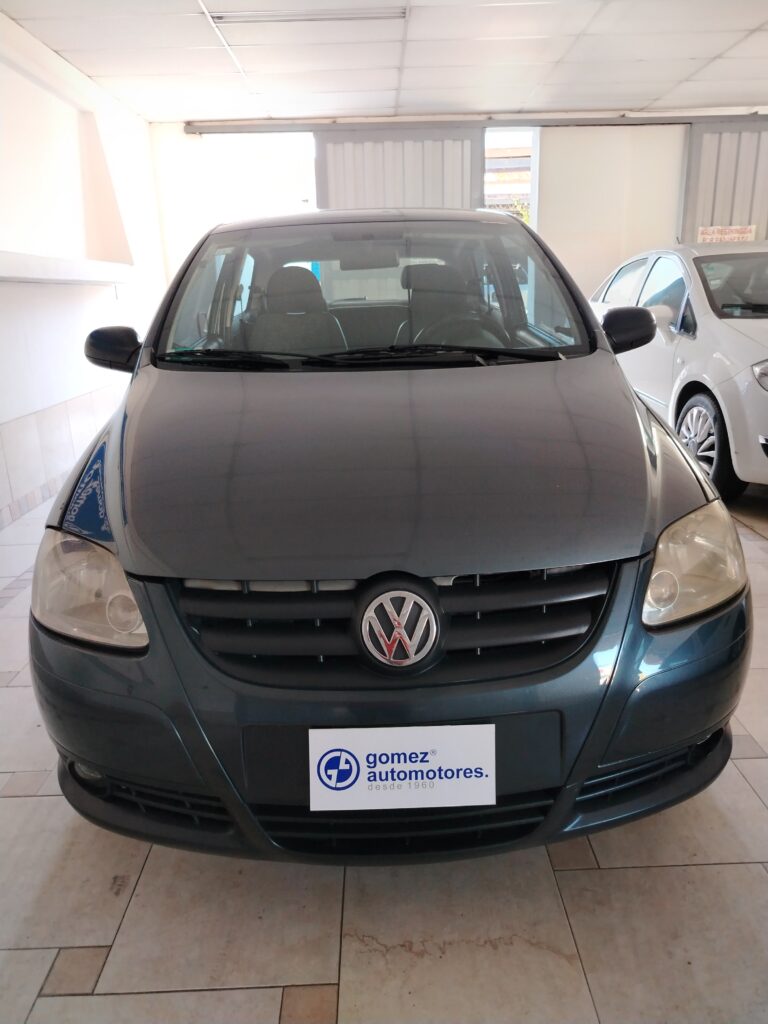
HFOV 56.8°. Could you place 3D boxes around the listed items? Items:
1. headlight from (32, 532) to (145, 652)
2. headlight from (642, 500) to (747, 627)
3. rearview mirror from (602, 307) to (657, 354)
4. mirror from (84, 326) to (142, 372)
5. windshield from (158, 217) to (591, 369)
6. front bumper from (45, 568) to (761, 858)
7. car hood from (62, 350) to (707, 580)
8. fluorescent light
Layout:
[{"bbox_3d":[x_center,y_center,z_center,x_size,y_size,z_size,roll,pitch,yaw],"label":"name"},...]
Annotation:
[{"bbox_3d":[-0.569,0.138,1.372,0.310,0.190,0.250,2,17,13],"label":"headlight"},{"bbox_3d":[0.610,0.091,1.401,0.310,0.190,0.250,-7,17,-16],"label":"headlight"},{"bbox_3d":[0.815,-0.610,2.385,0.210,0.150,0.130,-2,17,-1],"label":"rearview mirror"},{"bbox_3d":[-0.888,-0.537,2.345,0.210,0.150,0.130,-2,17,-1],"label":"mirror"},{"bbox_3d":[-0.034,-0.709,2.283,1.380,0.150,0.760,-2,60,-1],"label":"windshield"},{"bbox_3d":[0.029,0.322,1.376,1.600,0.550,0.490,-2,17,-1],"label":"front bumper"},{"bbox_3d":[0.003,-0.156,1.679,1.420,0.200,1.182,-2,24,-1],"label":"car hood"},{"bbox_3d":[-0.458,-3.101,4.404,1.200,0.070,0.170,-2,17,0],"label":"fluorescent light"}]

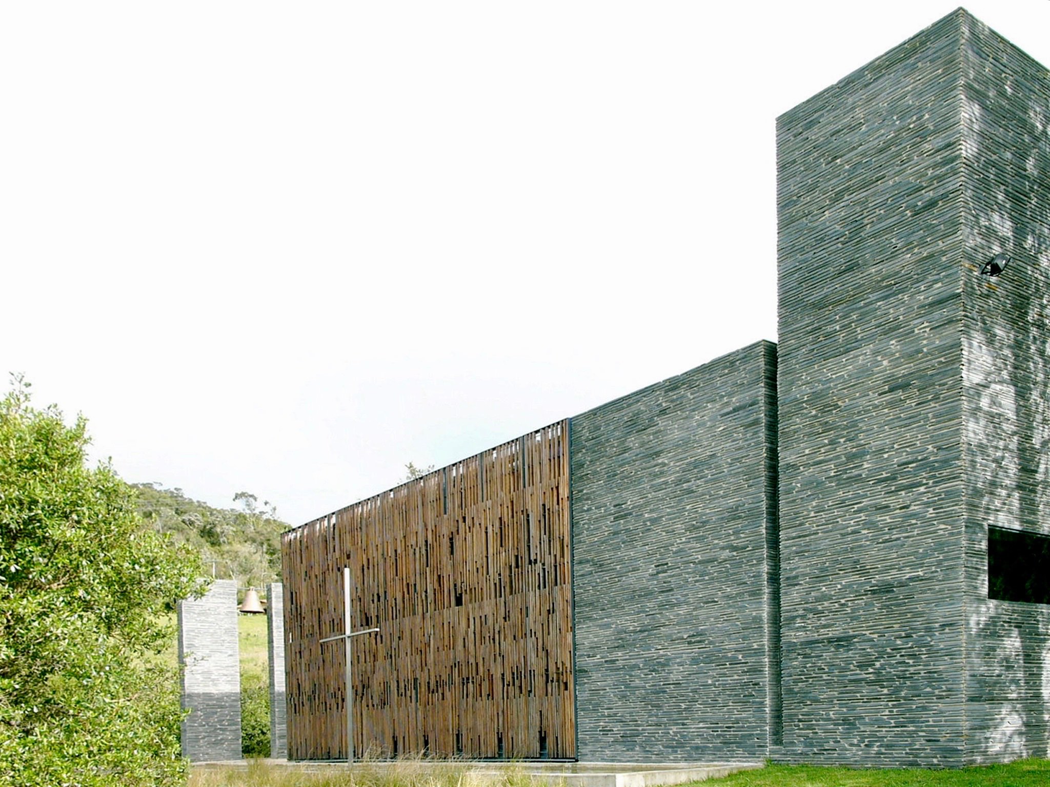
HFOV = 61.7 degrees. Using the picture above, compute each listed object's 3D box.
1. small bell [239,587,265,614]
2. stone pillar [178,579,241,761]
[{"bbox_3d":[-5.919,4.493,19.118,0.535,0.562,0.535,4,-9,-35],"label":"small bell"},{"bbox_3d":[-6.653,5.782,18.605,1.089,3.550,0.420,4,-9,-35],"label":"stone pillar"}]

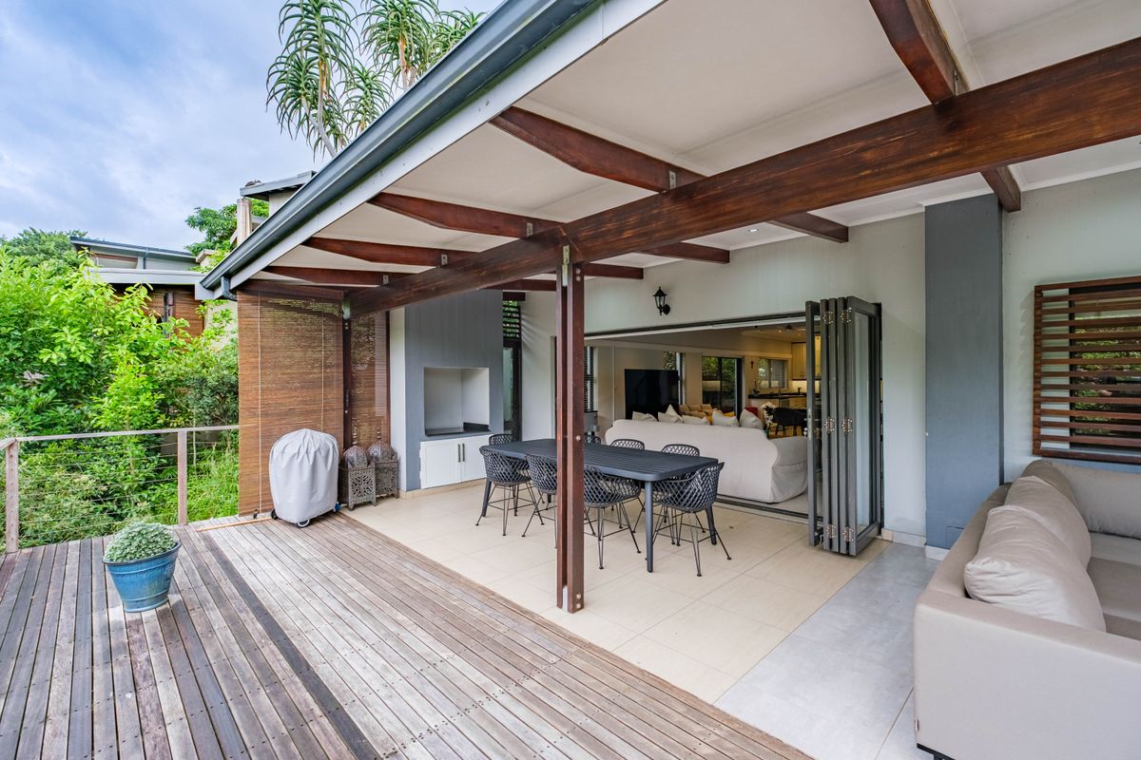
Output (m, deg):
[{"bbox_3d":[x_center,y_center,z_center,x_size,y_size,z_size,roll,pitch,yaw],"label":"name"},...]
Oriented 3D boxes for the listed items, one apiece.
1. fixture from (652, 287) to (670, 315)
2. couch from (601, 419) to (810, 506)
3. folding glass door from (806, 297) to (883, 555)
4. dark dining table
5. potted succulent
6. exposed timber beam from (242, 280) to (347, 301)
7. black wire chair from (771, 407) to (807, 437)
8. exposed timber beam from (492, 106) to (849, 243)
[{"bbox_3d":[1.103,-0.950,5.738,0.230,0.345,0.180,0,0,-44],"label":"fixture"},{"bbox_3d":[1.786,1.009,6.808,0.980,0.840,2.650,0,0,-44],"label":"couch"},{"bbox_3d":[2.468,0.362,4.271,0.830,2.140,0.360,0,0,-44],"label":"folding glass door"},{"bbox_3d":[0.175,1.073,4.582,1.000,0.740,2.200,0,0,-44],"label":"dark dining table"},{"bbox_3d":[-2.768,1.217,3.096,0.385,0.490,0.385,0,0,-44],"label":"potted succulent"},{"bbox_3d":[-3.067,-0.992,5.292,1.060,0.130,0.070,0,0,-44],"label":"exposed timber beam"},{"bbox_3d":[4.819,1.045,10.500,0.600,0.820,0.620,0,0,-44],"label":"black wire chair"},{"bbox_3d":[1.144,-1.129,3.094,3.930,0.180,0.065,-8,6,-43],"label":"exposed timber beam"}]

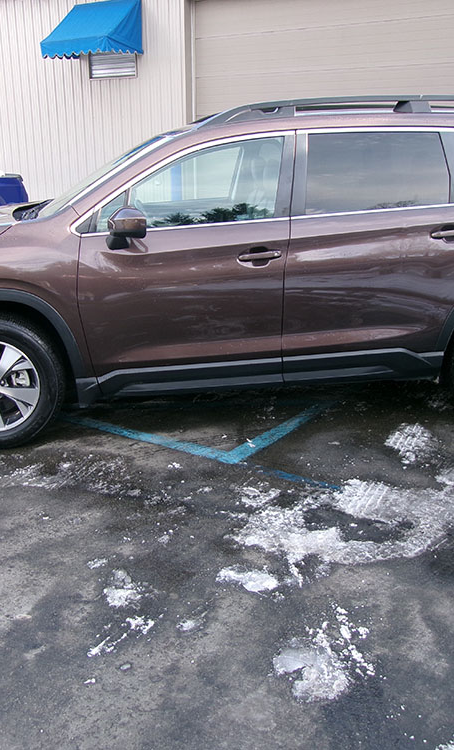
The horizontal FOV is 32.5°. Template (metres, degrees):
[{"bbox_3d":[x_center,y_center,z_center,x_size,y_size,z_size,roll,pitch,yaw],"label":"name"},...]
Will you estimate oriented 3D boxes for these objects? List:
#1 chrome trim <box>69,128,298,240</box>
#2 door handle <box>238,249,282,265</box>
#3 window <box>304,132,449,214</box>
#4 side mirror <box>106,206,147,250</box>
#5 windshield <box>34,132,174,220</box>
[{"bbox_3d":[-0.223,-0.982,3.986,1.180,0.520,0.080,-3,-1,-5],"label":"chrome trim"},{"bbox_3d":[0.169,-0.615,4.031,0.228,0.050,0.055,-3,17,-8],"label":"door handle"},{"bbox_3d":[0.791,-1.067,4.114,0.790,0.430,0.050,-3,-1,-8],"label":"window"},{"bbox_3d":[-0.494,-0.721,3.829,0.195,0.210,0.240,-3,16,-8],"label":"side mirror"},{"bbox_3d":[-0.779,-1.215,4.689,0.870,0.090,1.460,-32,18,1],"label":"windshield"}]

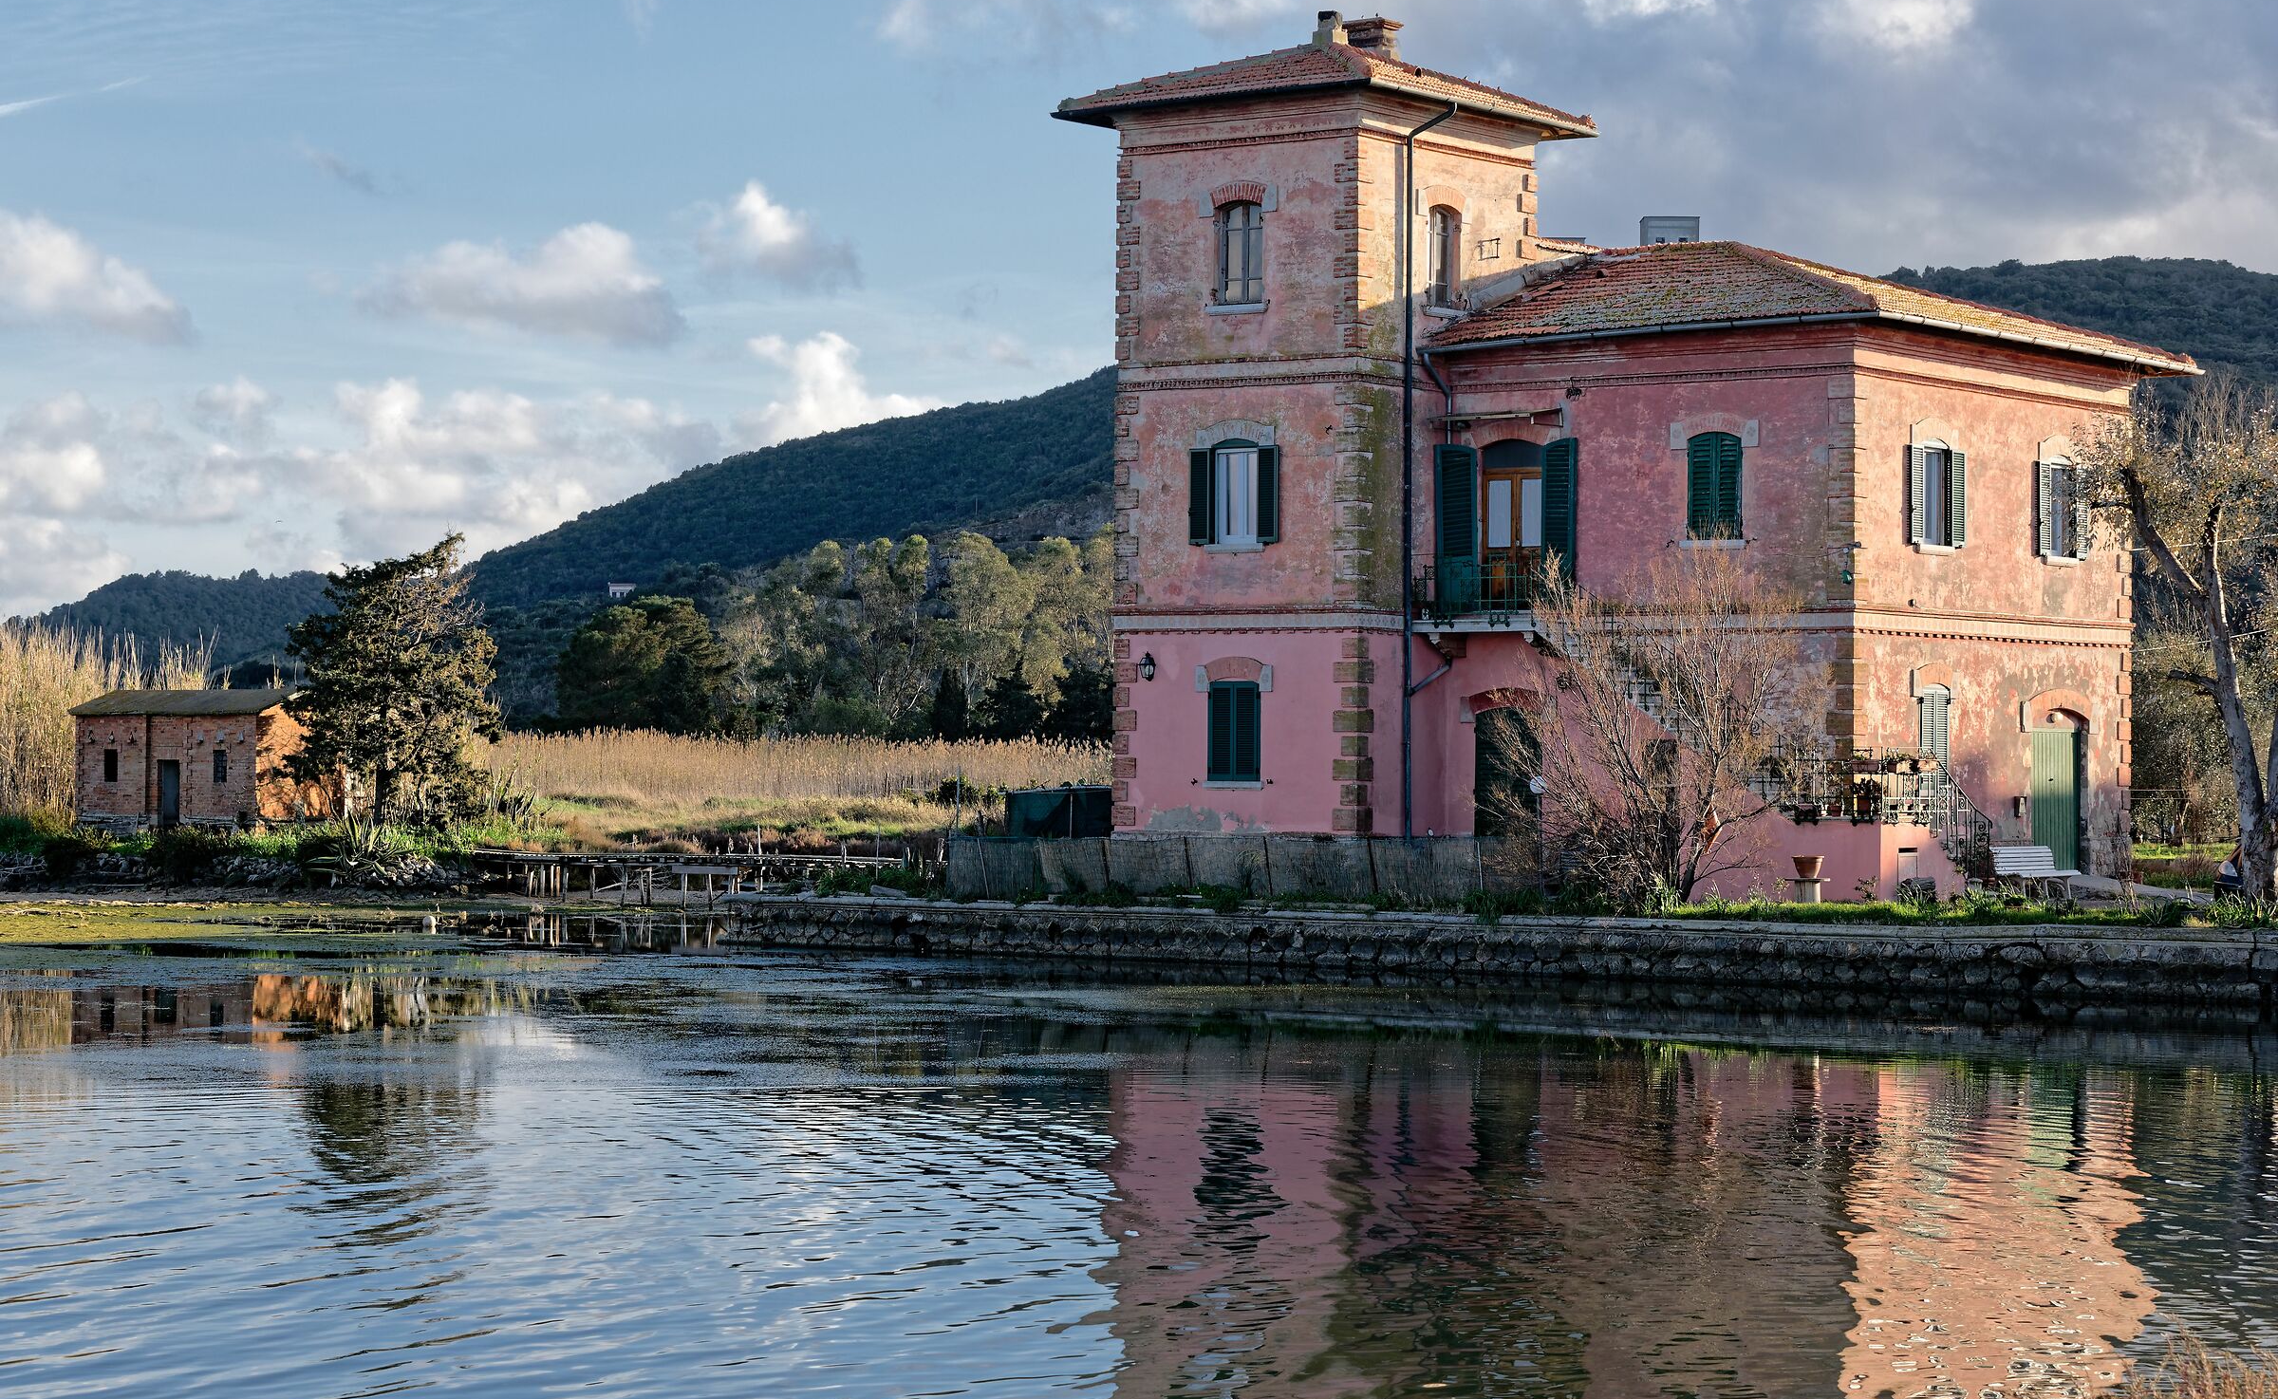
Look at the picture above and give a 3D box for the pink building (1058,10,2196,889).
[{"bbox_3d":[8.923,-4.349,78.521,14.740,15.438,15.087,0,-1,37],"label":"pink building"}]

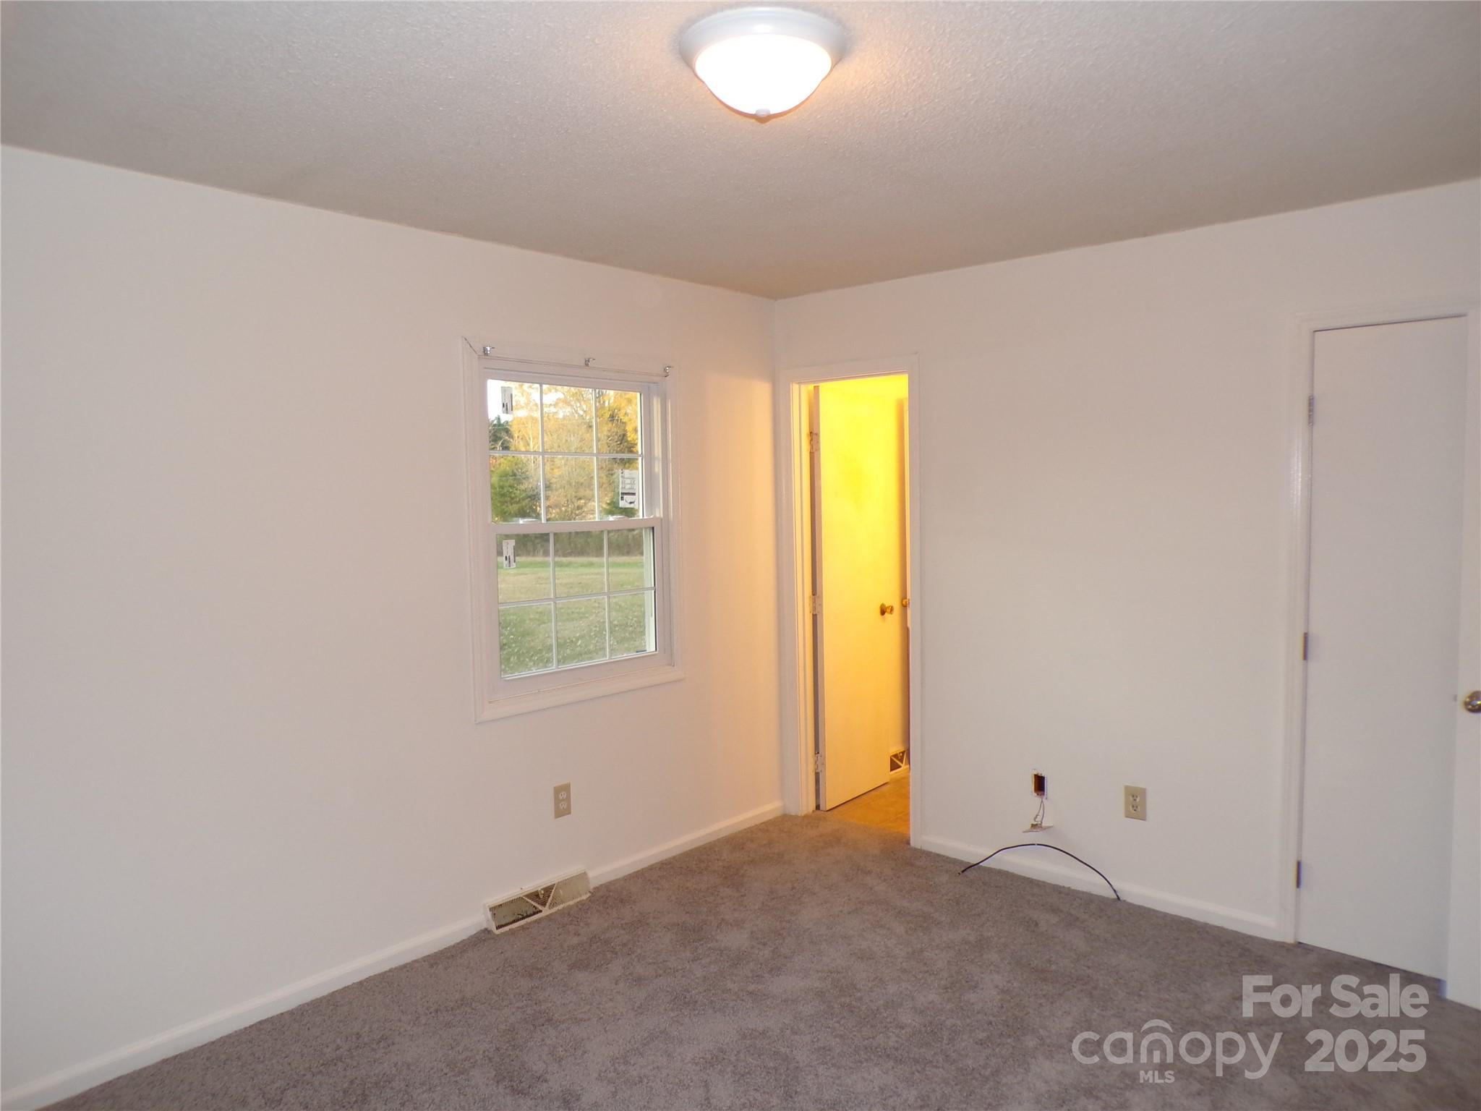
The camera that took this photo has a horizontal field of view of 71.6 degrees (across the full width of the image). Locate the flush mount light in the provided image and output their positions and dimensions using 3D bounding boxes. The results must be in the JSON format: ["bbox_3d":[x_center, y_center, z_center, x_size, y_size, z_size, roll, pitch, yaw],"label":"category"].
[{"bbox_3d":[0.043,-0.931,2.010,0.325,0.140,0.325,-1,4,0],"label":"flush mount light"}]

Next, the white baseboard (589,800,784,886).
[{"bbox_3d":[-0.188,1.241,4.478,0.016,0.066,1.205,2,5,41],"label":"white baseboard"}]

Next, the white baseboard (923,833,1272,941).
[{"bbox_3d":[1.302,1.254,3.958,1.395,0.064,0.016,2,5,41],"label":"white baseboard"}]

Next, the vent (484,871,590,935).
[{"bbox_3d":[-0.741,1.282,3.816,0.063,0.088,0.450,2,5,41],"label":"vent"}]

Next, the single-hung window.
[{"bbox_3d":[-0.613,-0.111,3.978,0.090,1.325,1.045,2,5,41],"label":"single-hung window"}]

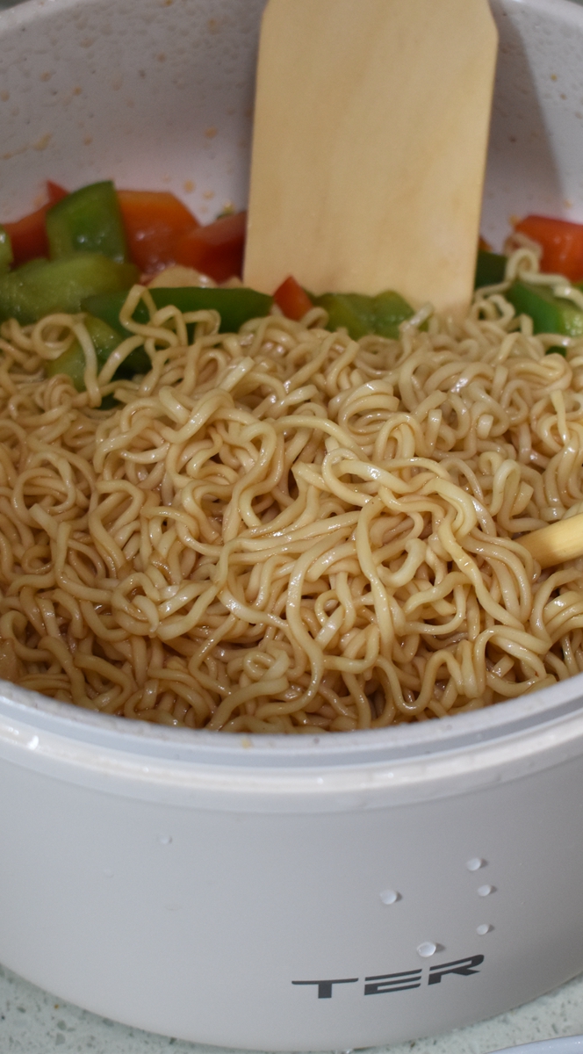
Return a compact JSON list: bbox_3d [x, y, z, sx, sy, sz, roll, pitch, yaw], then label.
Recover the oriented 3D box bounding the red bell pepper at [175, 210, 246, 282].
[{"bbox_3d":[-0.017,-0.060,0.451,0.019,0.018,0.011,-5,49,-4],"label":"red bell pepper"}]

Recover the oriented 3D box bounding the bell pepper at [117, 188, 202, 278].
[{"bbox_3d":[-0.029,-0.062,0.445,0.019,0.021,0.010,-10,50,-7],"label":"bell pepper"}]

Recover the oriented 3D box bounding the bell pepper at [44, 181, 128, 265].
[{"bbox_3d":[-0.042,-0.062,0.437,0.018,0.021,0.010,-15,51,-11],"label":"bell pepper"}]

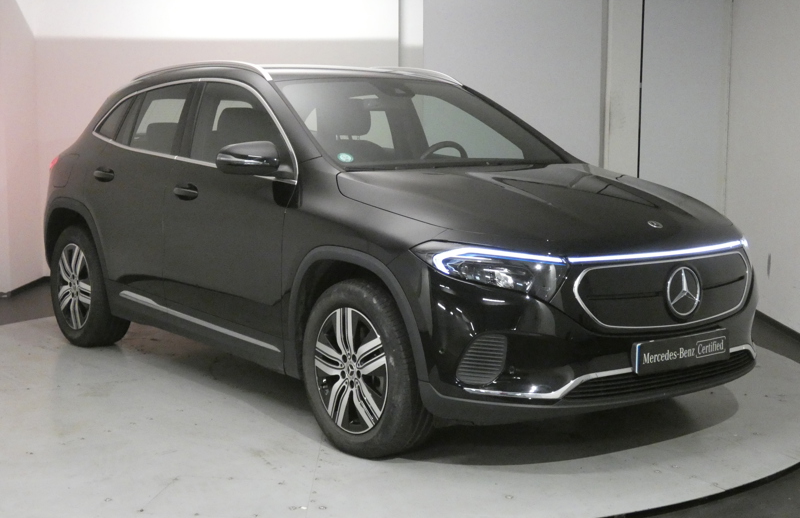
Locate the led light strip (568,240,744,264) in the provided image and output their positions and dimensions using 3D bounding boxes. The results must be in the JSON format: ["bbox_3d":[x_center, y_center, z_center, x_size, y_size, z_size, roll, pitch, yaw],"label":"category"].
[{"bbox_3d":[1.013,-0.030,4.112,1.030,0.035,0.110,-5,9,-38],"label":"led light strip"}]

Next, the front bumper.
[{"bbox_3d":[0.909,0.269,4.279,1.800,0.580,0.460,-5,9,-38],"label":"front bumper"}]

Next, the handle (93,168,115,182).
[{"bbox_3d":[-1.574,-0.447,5.926,0.060,0.065,0.240,-5,9,-38],"label":"handle"}]

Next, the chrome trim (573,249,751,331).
[{"bbox_3d":[1.022,0.127,4.132,1.010,0.270,0.120,-4,8,-38],"label":"chrome trim"}]

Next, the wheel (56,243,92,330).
[{"bbox_3d":[-1.810,0.156,6.482,0.200,0.490,0.490,-4,8,-38],"label":"wheel"}]

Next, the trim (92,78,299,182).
[{"bbox_3d":[-1.067,-0.668,5.543,0.230,0.480,2.340,-4,8,-38],"label":"trim"}]

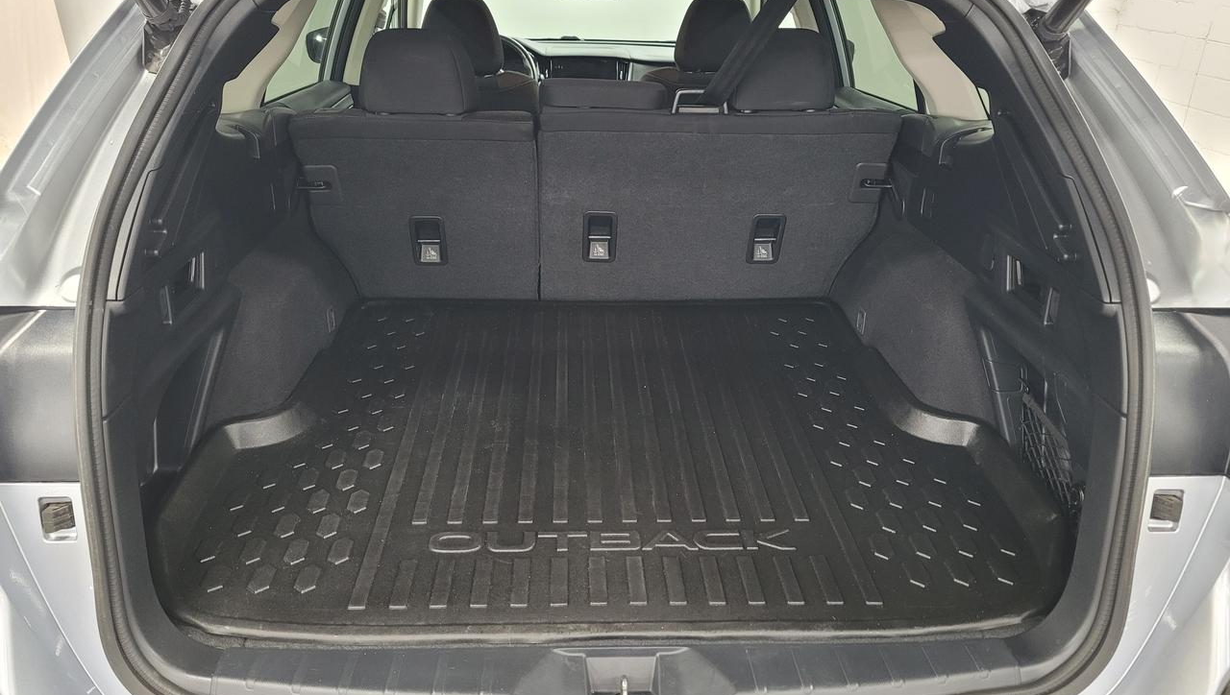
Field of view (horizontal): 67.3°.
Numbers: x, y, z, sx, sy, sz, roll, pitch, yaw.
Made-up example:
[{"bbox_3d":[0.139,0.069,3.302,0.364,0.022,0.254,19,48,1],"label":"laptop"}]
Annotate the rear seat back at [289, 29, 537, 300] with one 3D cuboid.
[{"bbox_3d":[-0.401,-0.387,1.995,0.482,0.678,0.170,-1,43,-2],"label":"rear seat back"}]

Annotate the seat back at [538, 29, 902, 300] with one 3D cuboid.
[{"bbox_3d":[0.206,-0.394,2.015,0.726,0.679,0.170,-1,43,-2],"label":"seat back"}]

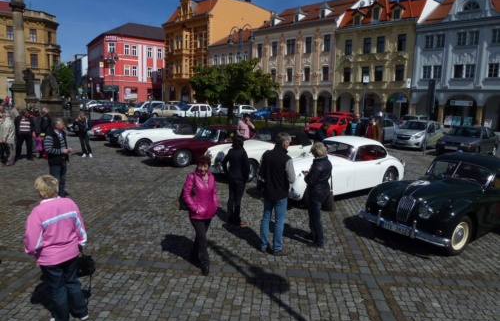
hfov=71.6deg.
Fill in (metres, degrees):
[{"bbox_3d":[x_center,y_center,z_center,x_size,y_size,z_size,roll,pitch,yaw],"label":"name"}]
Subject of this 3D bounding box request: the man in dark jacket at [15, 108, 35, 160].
[{"bbox_3d":[-7.852,-0.896,12.056,0.560,1.716,0.400,0,11,-7],"label":"man in dark jacket"}]

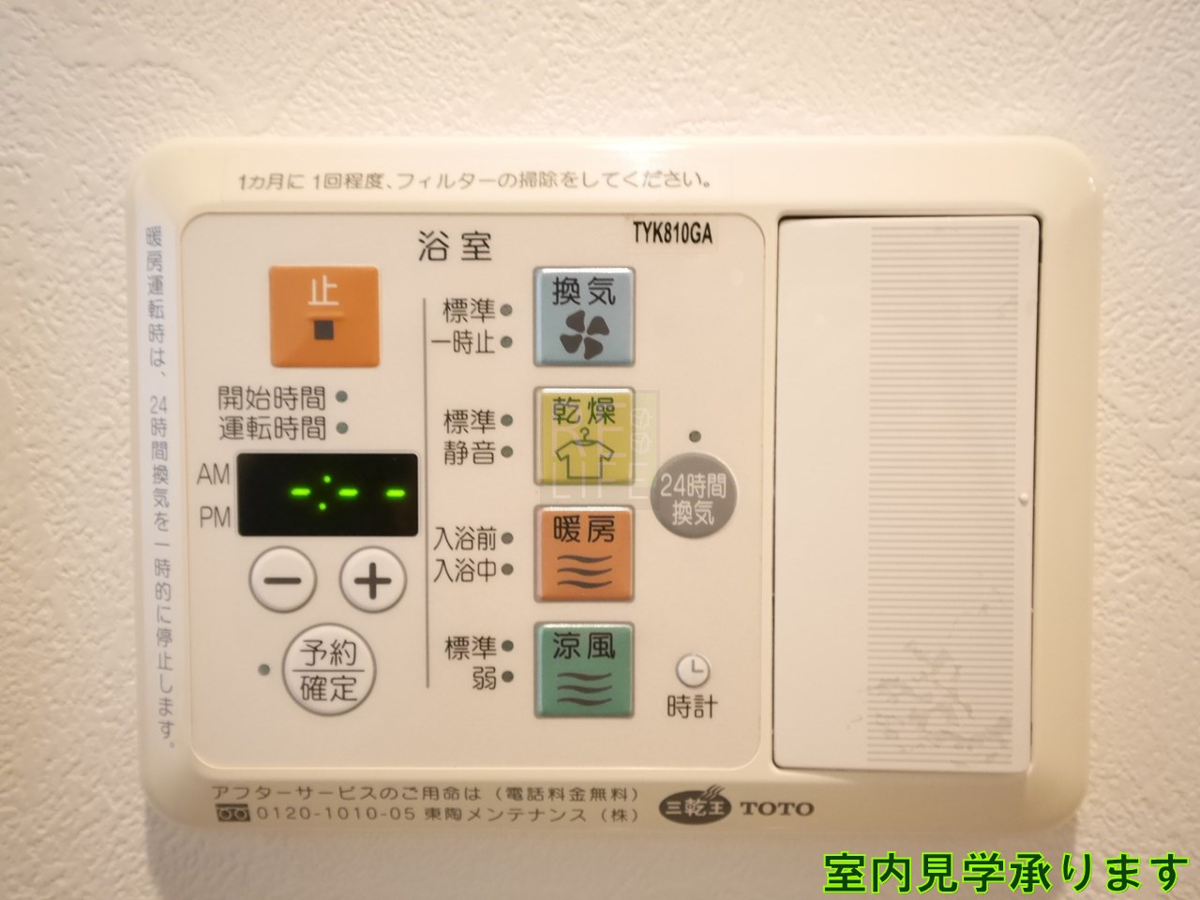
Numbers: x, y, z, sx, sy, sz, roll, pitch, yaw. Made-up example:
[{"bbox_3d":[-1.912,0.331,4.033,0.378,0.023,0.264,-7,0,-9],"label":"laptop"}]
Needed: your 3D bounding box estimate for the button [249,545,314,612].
[{"bbox_3d":[-0.053,0.022,0.162,0.011,0.011,0.002,0,3,0],"label":"button"}]

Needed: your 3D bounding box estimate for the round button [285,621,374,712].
[{"bbox_3d":[-0.046,0.037,0.163,0.016,0.016,0.002,0,3,0],"label":"round button"}]

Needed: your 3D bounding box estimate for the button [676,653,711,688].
[{"bbox_3d":[0.016,0.037,0.163,0.006,0.006,0.002,0,3,0],"label":"button"}]

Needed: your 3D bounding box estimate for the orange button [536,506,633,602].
[{"bbox_3d":[-0.003,0.017,0.160,0.016,0.016,0.002,0,3,0],"label":"orange button"}]

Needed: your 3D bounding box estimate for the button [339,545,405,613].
[{"bbox_3d":[-0.038,0.022,0.162,0.011,0.011,0.002,0,3,0],"label":"button"}]

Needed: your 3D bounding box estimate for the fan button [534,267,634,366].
[{"bbox_3d":[-0.002,-0.022,0.160,0.017,0.017,0.003,0,3,0],"label":"fan button"}]

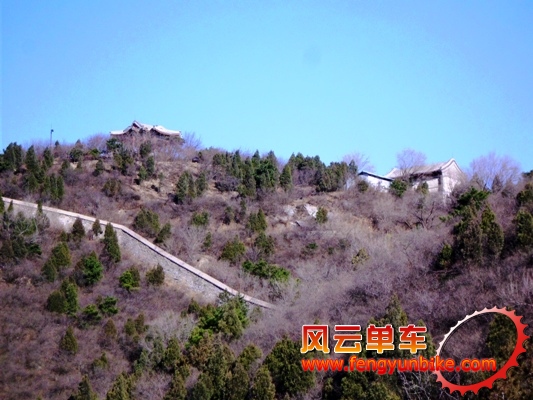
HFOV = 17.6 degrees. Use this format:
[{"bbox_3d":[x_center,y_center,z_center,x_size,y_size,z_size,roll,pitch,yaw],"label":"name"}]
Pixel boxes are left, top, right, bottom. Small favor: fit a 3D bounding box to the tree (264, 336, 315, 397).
[{"bbox_3d":[1.867,13.514,140.000,3.936,4.967,3.936,0,-6,0],"label":"tree"}]

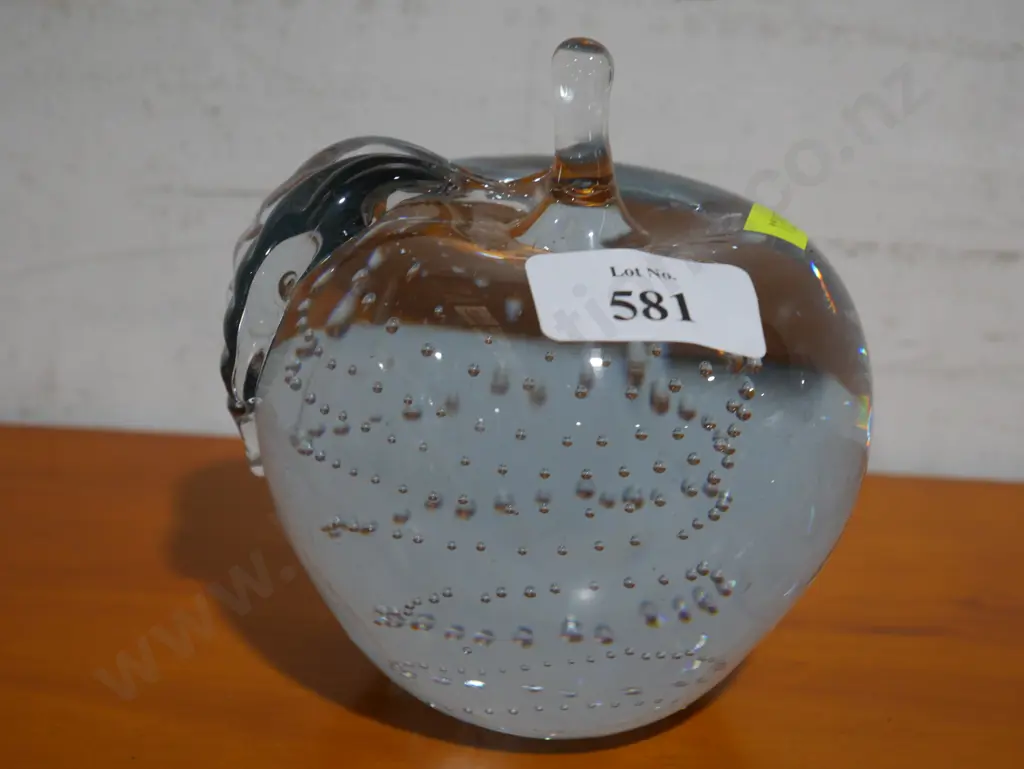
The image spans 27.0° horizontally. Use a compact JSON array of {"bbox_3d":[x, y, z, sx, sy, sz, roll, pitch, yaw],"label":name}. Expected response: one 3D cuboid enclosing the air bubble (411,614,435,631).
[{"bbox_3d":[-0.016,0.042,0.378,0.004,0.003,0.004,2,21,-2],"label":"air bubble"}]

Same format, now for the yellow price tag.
[{"bbox_3d":[0.050,-0.029,0.400,0.013,0.003,0.018,19,18,-1],"label":"yellow price tag"}]

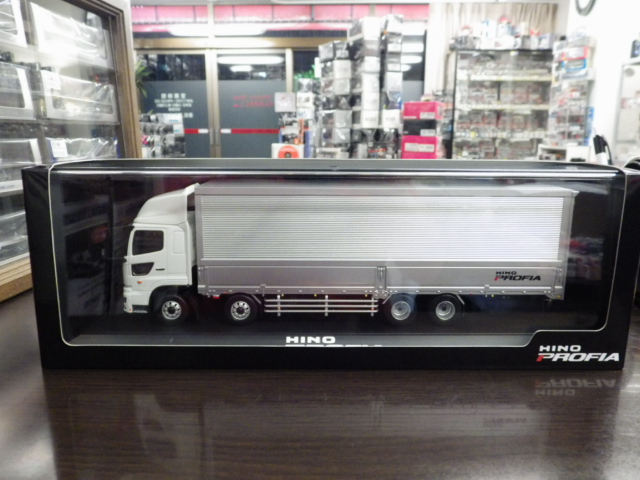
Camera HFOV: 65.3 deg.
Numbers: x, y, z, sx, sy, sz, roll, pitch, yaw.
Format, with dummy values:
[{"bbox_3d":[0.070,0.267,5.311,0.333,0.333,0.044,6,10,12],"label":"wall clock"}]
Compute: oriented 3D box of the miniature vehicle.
[{"bbox_3d":[0.015,0.006,0.339,0.280,0.088,0.059,0,11,-2],"label":"miniature vehicle"}]

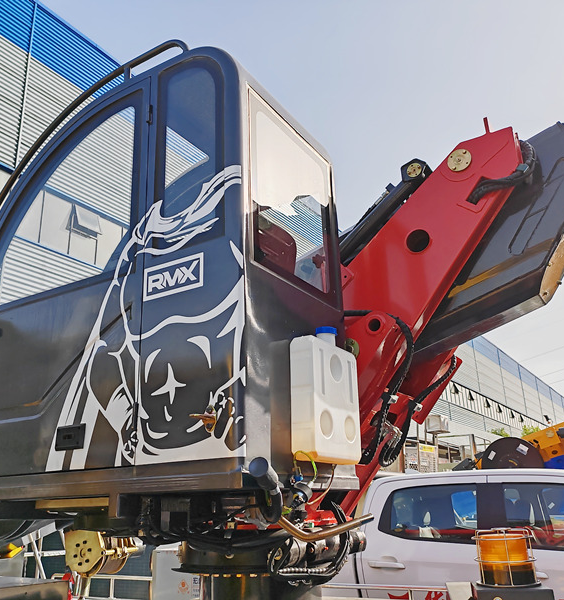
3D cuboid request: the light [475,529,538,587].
[{"bbox_3d":[0.491,0.561,1.360,0.132,0.112,0.132,-13,-22,30],"label":"light"}]

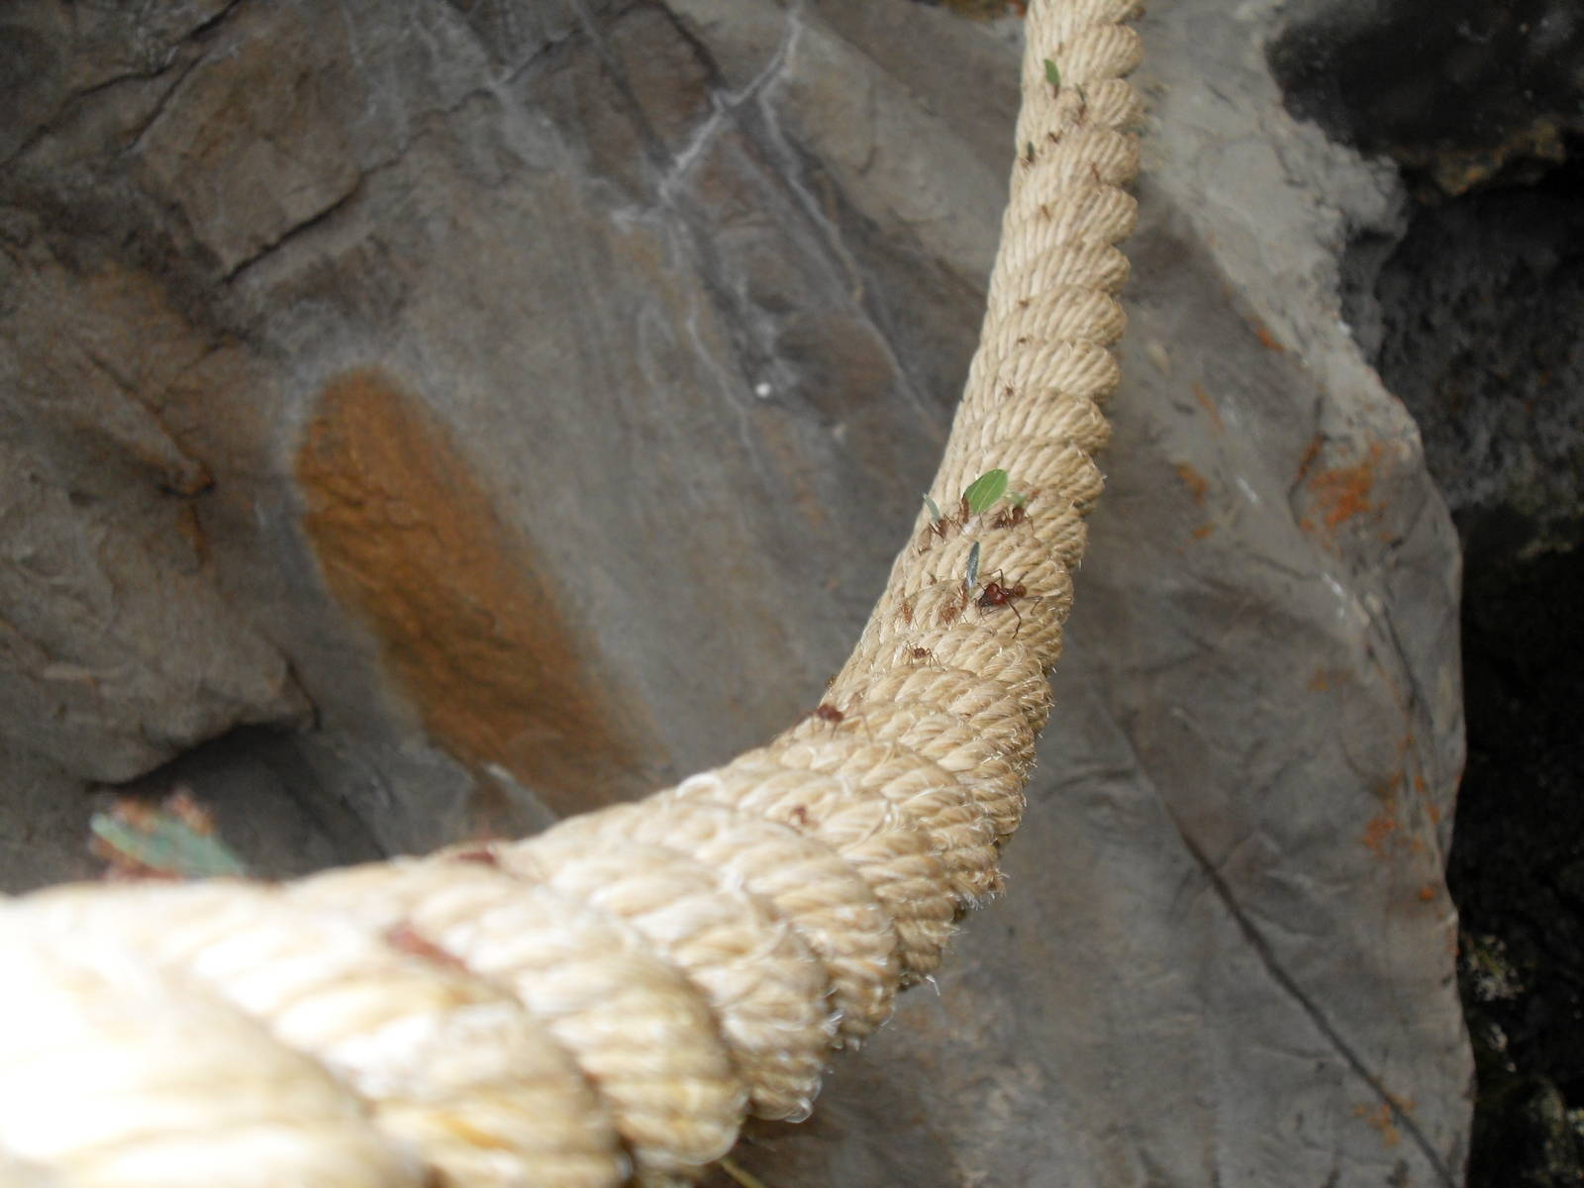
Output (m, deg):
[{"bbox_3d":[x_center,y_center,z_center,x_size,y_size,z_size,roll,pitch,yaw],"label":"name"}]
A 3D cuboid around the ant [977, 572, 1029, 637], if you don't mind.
[{"bbox_3d":[0.051,0.002,0.460,0.013,0.005,0.013,-21,60,-39],"label":"ant"}]

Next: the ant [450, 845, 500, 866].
[{"bbox_3d":[-0.034,0.028,0.205,0.006,0.002,0.003,-3,7,-20],"label":"ant"}]

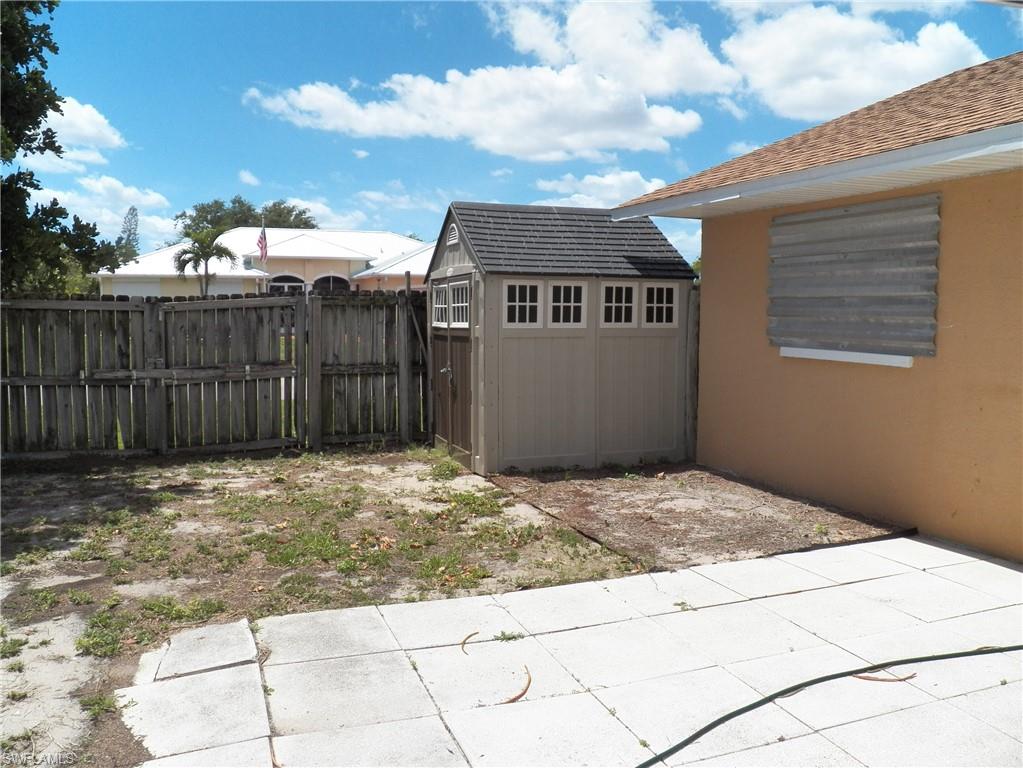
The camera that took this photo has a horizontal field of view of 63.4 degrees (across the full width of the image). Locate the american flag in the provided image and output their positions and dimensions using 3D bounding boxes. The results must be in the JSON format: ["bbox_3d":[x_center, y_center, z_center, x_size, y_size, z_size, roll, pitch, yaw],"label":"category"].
[{"bbox_3d":[-12.032,-6.668,40.000,0.500,1.720,0.300,-1,4,-9],"label":"american flag"}]

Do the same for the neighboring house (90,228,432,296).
[{"bbox_3d":[-11.172,-6.068,46.846,20.564,5.965,14.065,-1,4,-9],"label":"neighboring house"}]

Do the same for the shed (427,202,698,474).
[{"bbox_3d":[0.437,-0.566,8.940,2.233,2.658,2.201,-2,5,-20],"label":"shed"}]

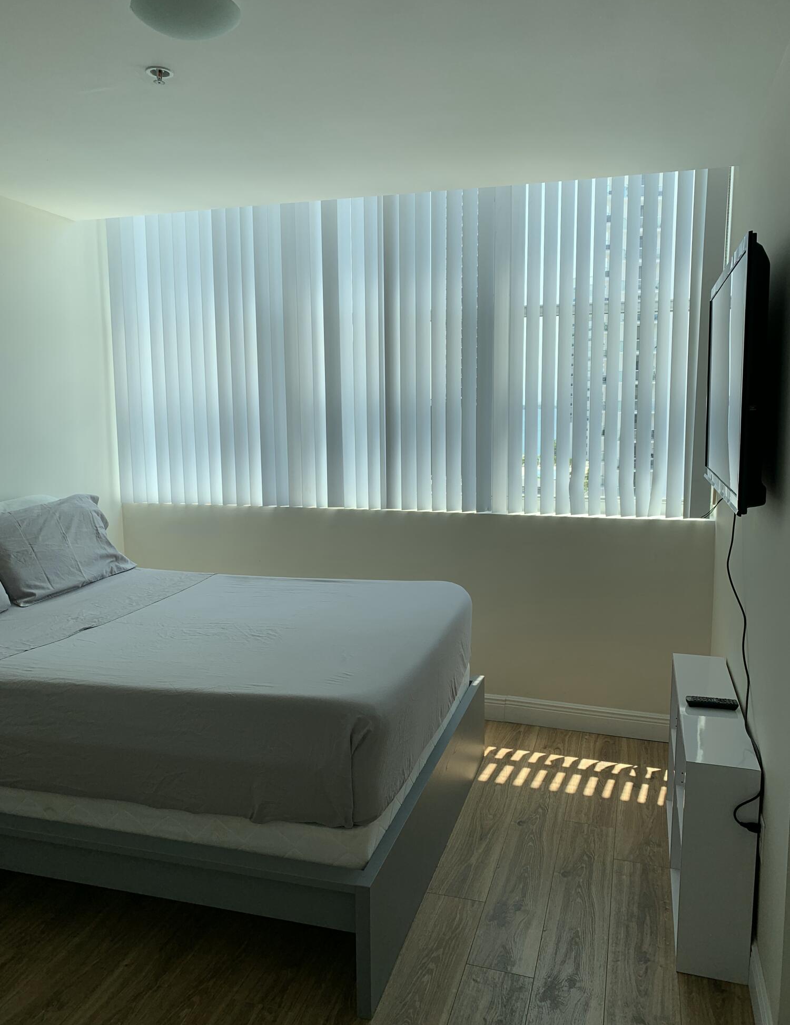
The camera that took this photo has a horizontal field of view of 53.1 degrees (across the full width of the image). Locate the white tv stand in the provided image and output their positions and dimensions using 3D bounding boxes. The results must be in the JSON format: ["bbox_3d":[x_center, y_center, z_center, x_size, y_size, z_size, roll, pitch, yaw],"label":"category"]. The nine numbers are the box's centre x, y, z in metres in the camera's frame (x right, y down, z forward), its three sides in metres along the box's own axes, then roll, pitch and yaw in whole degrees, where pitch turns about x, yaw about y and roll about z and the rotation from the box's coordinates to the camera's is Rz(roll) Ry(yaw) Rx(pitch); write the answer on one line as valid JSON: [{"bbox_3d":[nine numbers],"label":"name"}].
[{"bbox_3d":[1.014,0.916,2.591,0.187,0.625,0.940,2,9,17],"label":"white tv stand"}]

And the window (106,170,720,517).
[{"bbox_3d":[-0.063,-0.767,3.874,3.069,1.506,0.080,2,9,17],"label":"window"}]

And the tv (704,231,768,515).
[{"bbox_3d":[0.918,-0.354,2.126,0.075,0.595,0.960,1,8,17],"label":"tv"}]

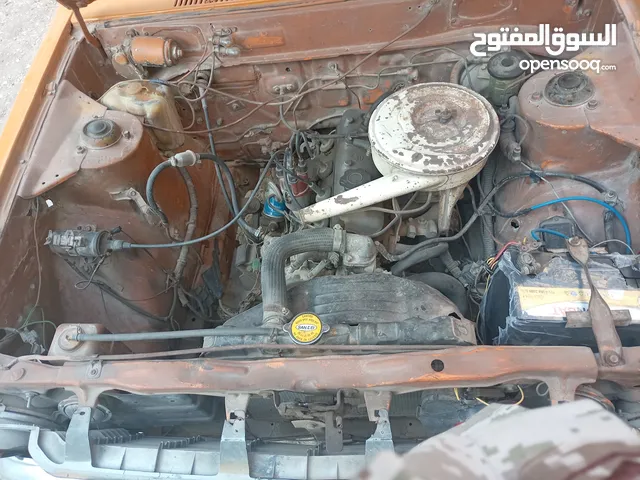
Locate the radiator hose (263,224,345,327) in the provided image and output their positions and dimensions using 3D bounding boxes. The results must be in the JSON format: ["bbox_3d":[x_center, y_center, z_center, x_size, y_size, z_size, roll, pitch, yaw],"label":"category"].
[{"bbox_3d":[-0.032,0.070,0.857,0.157,0.075,0.170,-3,58,5],"label":"radiator hose"}]

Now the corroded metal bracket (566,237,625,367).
[{"bbox_3d":[0.433,0.094,0.739,0.038,0.035,0.215,-3,63,5],"label":"corroded metal bracket"}]

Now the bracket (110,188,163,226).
[{"bbox_3d":[-0.412,-0.073,1.037,0.092,0.088,0.055,-3,58,5],"label":"bracket"}]

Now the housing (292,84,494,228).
[{"bbox_3d":[0.145,-0.191,0.936,0.425,0.105,0.262,-13,57,-1],"label":"housing"}]

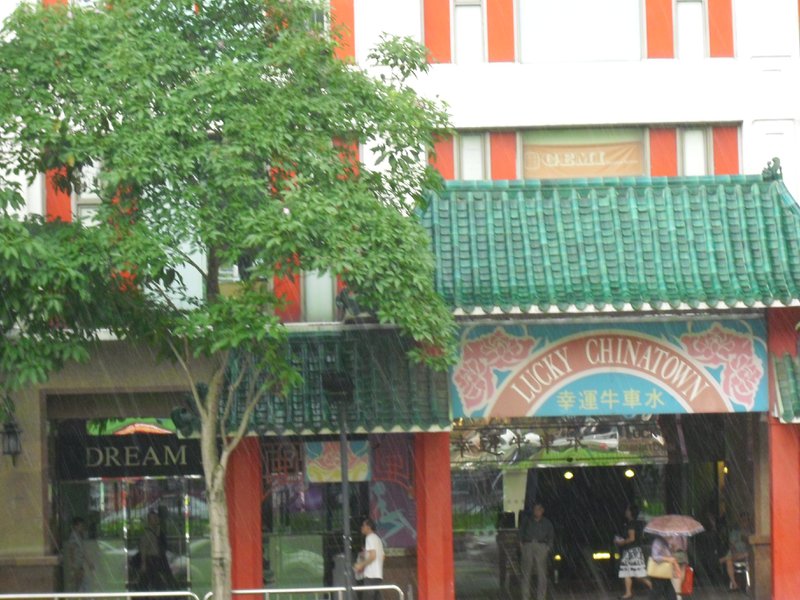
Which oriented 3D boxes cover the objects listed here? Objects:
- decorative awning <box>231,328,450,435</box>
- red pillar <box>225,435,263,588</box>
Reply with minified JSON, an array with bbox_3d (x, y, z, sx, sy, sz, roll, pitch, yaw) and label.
[{"bbox_3d":[-1.166,1.311,42.000,4.050,1.750,1.350,-2,-2,0],"label":"decorative awning"},{"bbox_3d":[-2.521,3.709,42.200,0.570,3.000,0.570,-2,-2,0],"label":"red pillar"}]

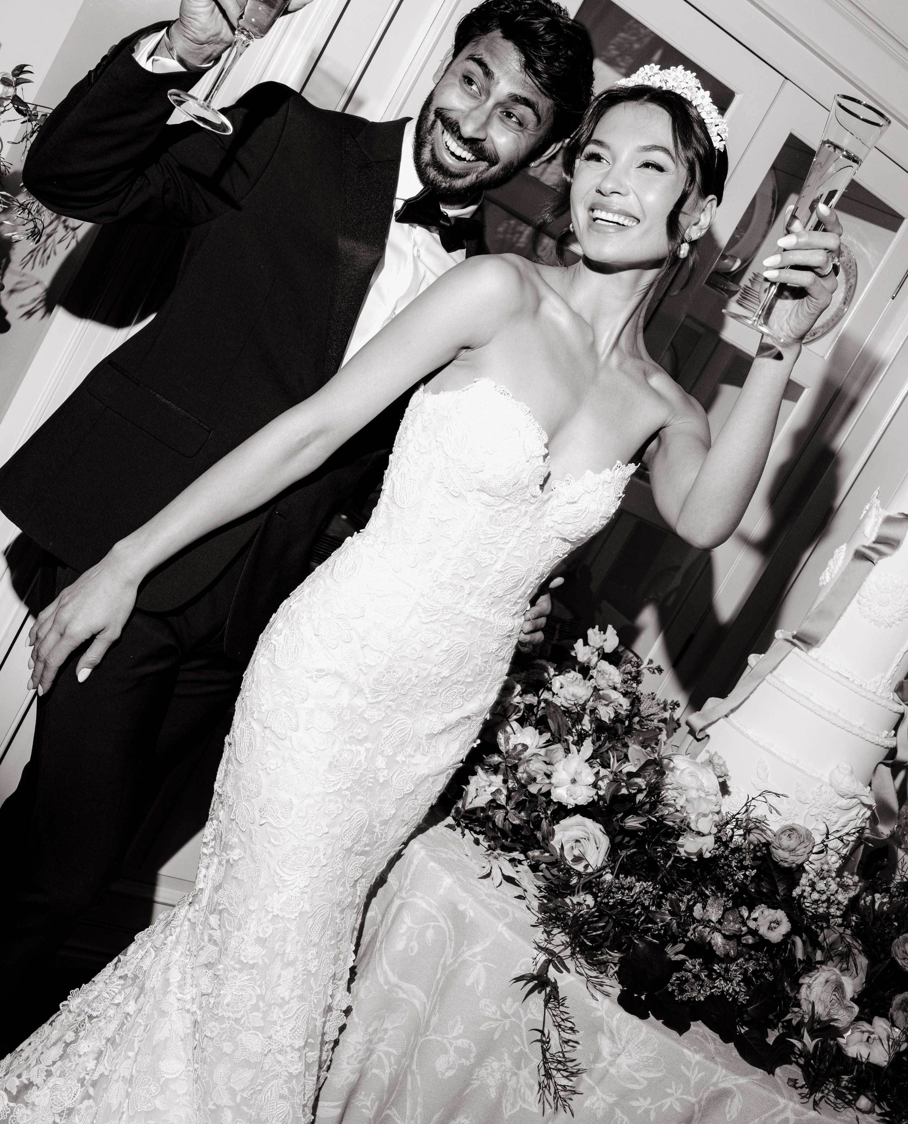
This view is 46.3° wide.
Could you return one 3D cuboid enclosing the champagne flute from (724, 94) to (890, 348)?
[{"bbox_3d":[0.360,-0.347,1.080,0.070,0.234,0.070,25,13,0],"label":"champagne flute"}]

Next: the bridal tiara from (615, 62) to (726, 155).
[{"bbox_3d":[0.234,-0.509,1.196,0.163,0.098,0.070,16,3,24],"label":"bridal tiara"}]

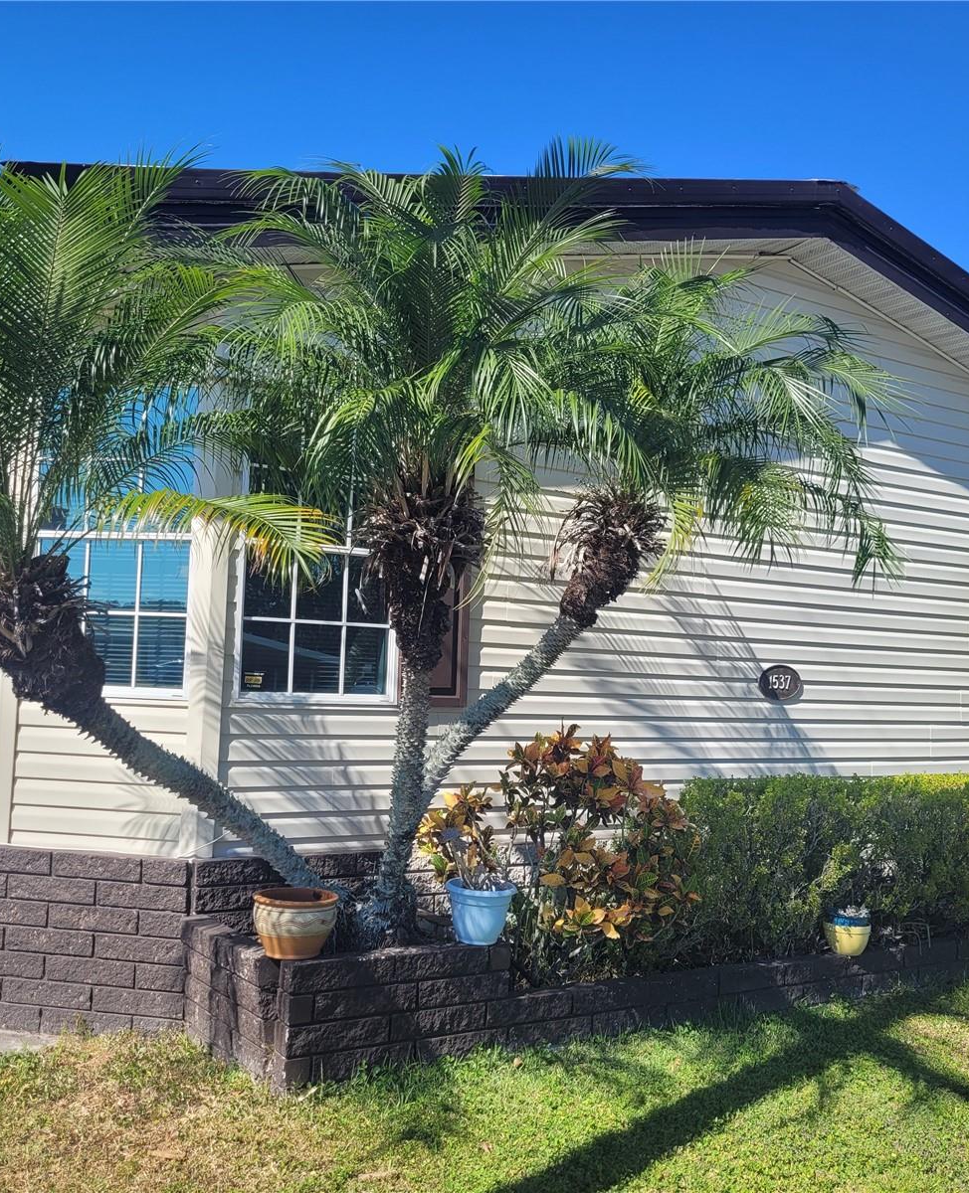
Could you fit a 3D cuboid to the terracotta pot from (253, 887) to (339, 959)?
[{"bbox_3d":[-0.667,1.155,4.212,0.299,0.200,0.299,3,-4,-8],"label":"terracotta pot"}]

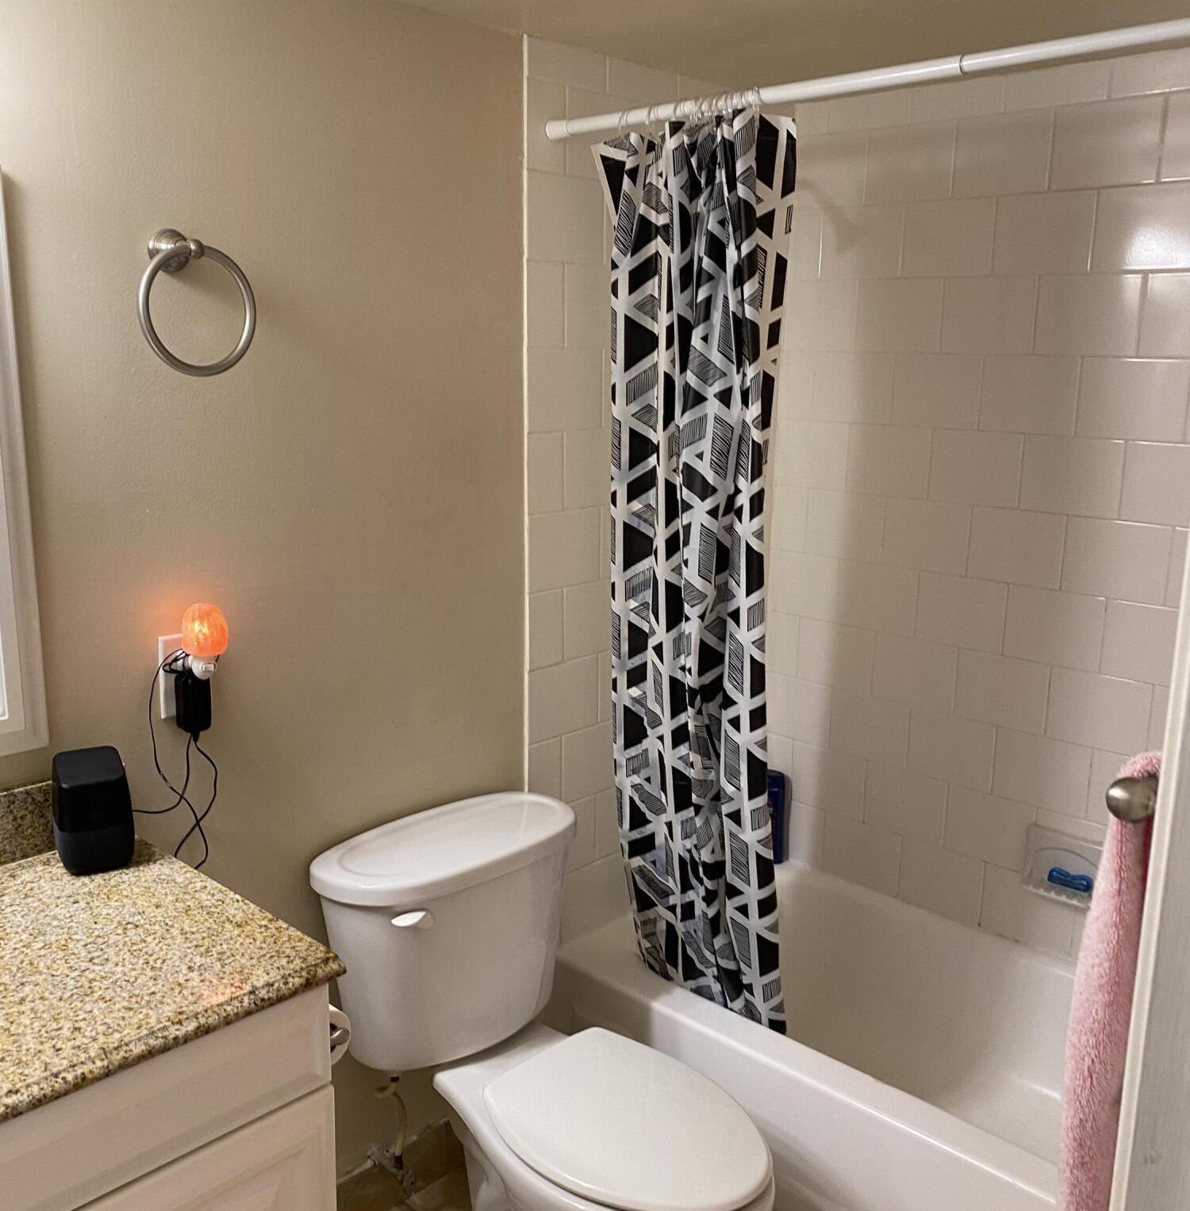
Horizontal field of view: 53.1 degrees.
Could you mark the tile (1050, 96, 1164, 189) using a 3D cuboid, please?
[{"bbox_3d":[0.944,-0.853,2.205,0.201,0.152,0.008,13,17,43],"label":"tile"}]

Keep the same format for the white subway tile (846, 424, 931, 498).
[{"bbox_3d":[0.643,-0.316,2.605,0.198,0.151,0.010,12,17,41],"label":"white subway tile"}]

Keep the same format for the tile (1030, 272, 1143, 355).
[{"bbox_3d":[0.940,-0.553,2.272,0.201,0.152,0.008,13,17,43],"label":"tile"}]

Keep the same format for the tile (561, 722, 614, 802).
[{"bbox_3d":[0.000,0.323,2.510,0.010,0.152,0.200,12,17,41],"label":"tile"}]

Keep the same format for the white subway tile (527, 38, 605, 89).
[{"bbox_3d":[-0.051,-0.976,2.159,0.010,0.067,0.200,12,17,42],"label":"white subway tile"}]

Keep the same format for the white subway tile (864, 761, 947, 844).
[{"bbox_3d":[0.699,0.442,2.683,0.197,0.151,0.010,12,17,41],"label":"white subway tile"}]

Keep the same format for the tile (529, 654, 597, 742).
[{"bbox_3d":[-0.062,0.188,2.405,0.010,0.151,0.197,12,17,41],"label":"tile"}]

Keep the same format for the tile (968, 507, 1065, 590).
[{"bbox_3d":[0.854,-0.118,2.419,0.197,0.151,0.010,12,17,41],"label":"tile"}]

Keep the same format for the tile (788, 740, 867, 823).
[{"bbox_3d":[0.560,0.416,2.840,0.198,0.151,0.010,12,17,41],"label":"tile"}]

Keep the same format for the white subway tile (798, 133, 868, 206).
[{"bbox_3d":[0.509,-0.951,2.614,0.194,0.152,0.010,12,17,41],"label":"white subway tile"}]

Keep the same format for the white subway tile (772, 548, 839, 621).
[{"bbox_3d":[0.485,-0.050,2.783,0.197,0.151,0.010,12,17,41],"label":"white subway tile"}]

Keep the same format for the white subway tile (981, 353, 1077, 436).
[{"bbox_3d":[0.865,-0.419,2.373,0.201,0.152,0.008,13,17,43],"label":"white subway tile"}]

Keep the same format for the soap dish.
[{"bbox_3d":[0.951,0.536,2.440,0.164,0.126,0.068,12,17,42],"label":"soap dish"}]

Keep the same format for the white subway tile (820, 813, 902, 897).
[{"bbox_3d":[0.628,0.580,2.798,0.198,0.150,0.009,12,17,42],"label":"white subway tile"}]

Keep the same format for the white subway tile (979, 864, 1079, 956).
[{"bbox_3d":[0.930,0.651,2.559,0.200,0.149,0.010,12,17,42],"label":"white subway tile"}]

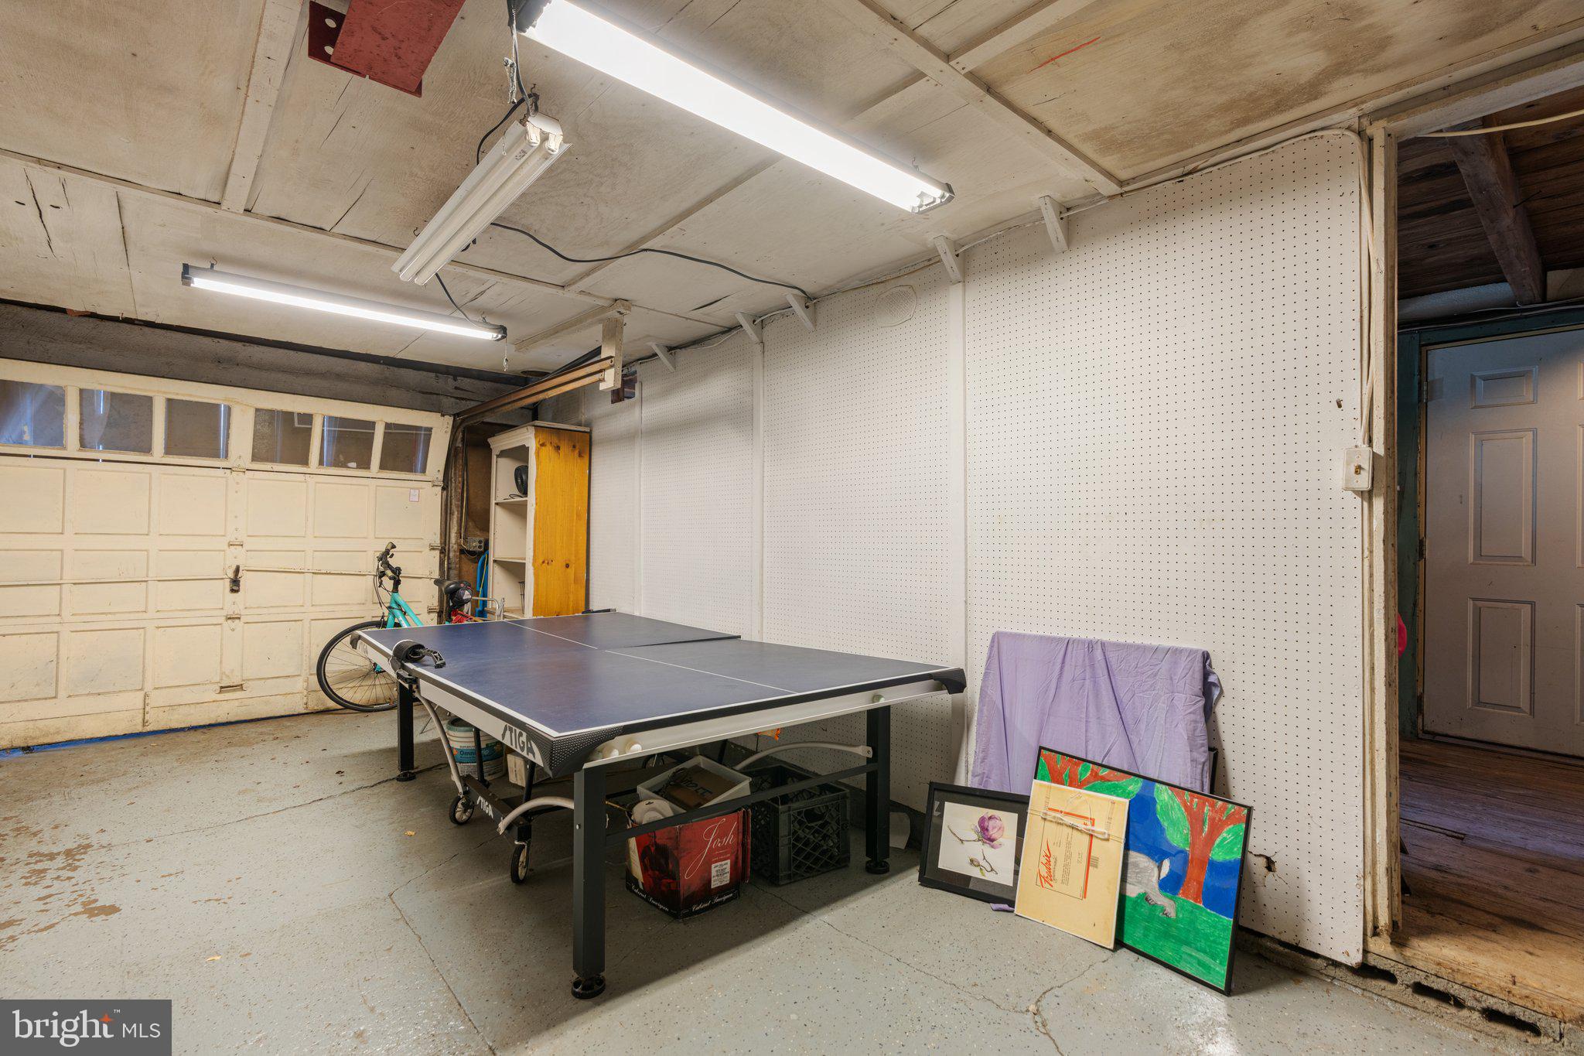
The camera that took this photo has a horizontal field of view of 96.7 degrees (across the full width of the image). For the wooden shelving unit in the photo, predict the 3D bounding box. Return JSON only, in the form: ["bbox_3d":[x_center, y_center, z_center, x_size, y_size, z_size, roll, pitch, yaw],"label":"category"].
[{"bbox_3d":[-1.935,0.310,5.330,0.410,2.070,0.900,0,-1,-41],"label":"wooden shelving unit"}]

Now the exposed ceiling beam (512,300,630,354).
[{"bbox_3d":[-1.320,-1.120,4.020,0.080,0.050,1.400,0,-1,-41],"label":"exposed ceiling beam"}]

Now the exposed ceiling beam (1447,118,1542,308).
[{"bbox_3d":[2.550,-1.120,2.505,2.300,0.140,0.085,0,-1,-41],"label":"exposed ceiling beam"}]

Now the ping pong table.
[{"bbox_3d":[-0.860,0.925,3.220,1.540,0.780,2.750,0,-1,-40],"label":"ping pong table"}]

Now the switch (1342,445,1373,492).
[{"bbox_3d":[1.435,-0.151,1.785,0.042,0.108,0.056,0,-1,-41],"label":"switch"}]

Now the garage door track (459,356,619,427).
[{"bbox_3d":[-1.790,-0.820,4.570,0.070,0.120,2.650,0,-1,-41],"label":"garage door track"}]

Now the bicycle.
[{"bbox_3d":[-2.630,0.755,4.970,1.700,1.170,0.600,0,-1,20],"label":"bicycle"}]

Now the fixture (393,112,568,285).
[{"bbox_3d":[-1.000,-0.965,2.150,0.135,0.090,1.240,0,-1,-41],"label":"fixture"}]

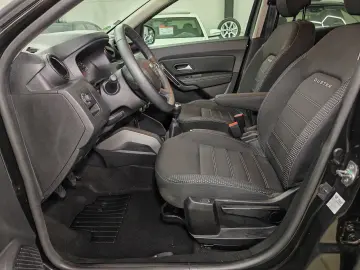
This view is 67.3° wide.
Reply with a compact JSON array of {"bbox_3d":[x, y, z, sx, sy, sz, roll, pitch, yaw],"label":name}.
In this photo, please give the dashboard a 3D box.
[{"bbox_3d":[-0.428,-0.267,1.361,0.520,0.480,1.400,0,22,0],"label":"dashboard"}]

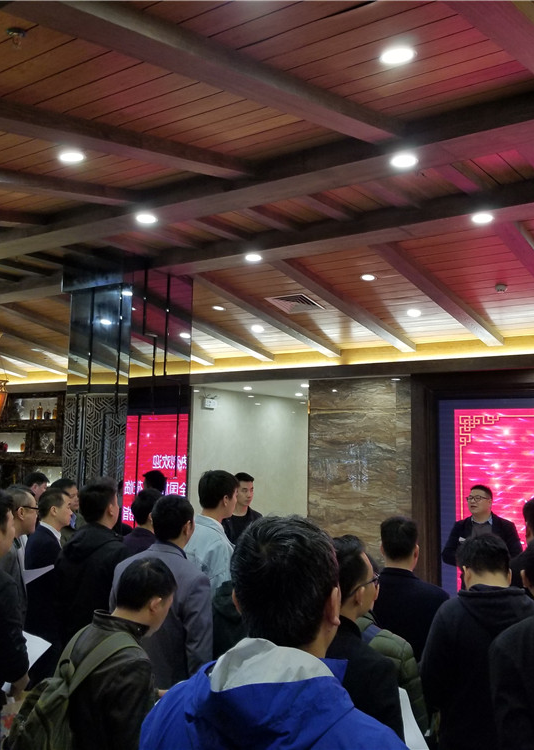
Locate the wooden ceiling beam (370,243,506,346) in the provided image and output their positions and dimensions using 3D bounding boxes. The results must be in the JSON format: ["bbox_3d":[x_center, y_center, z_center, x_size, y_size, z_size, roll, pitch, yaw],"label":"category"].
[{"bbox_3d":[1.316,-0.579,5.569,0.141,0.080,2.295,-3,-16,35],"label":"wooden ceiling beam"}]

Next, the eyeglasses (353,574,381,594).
[{"bbox_3d":[0.253,0.645,2.300,0.140,0.047,0.145,-4,-7,42],"label":"eyeglasses"}]

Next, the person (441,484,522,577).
[{"bbox_3d":[1.555,1.665,5.419,0.550,1.710,0.360,-1,-6,24],"label":"person"}]

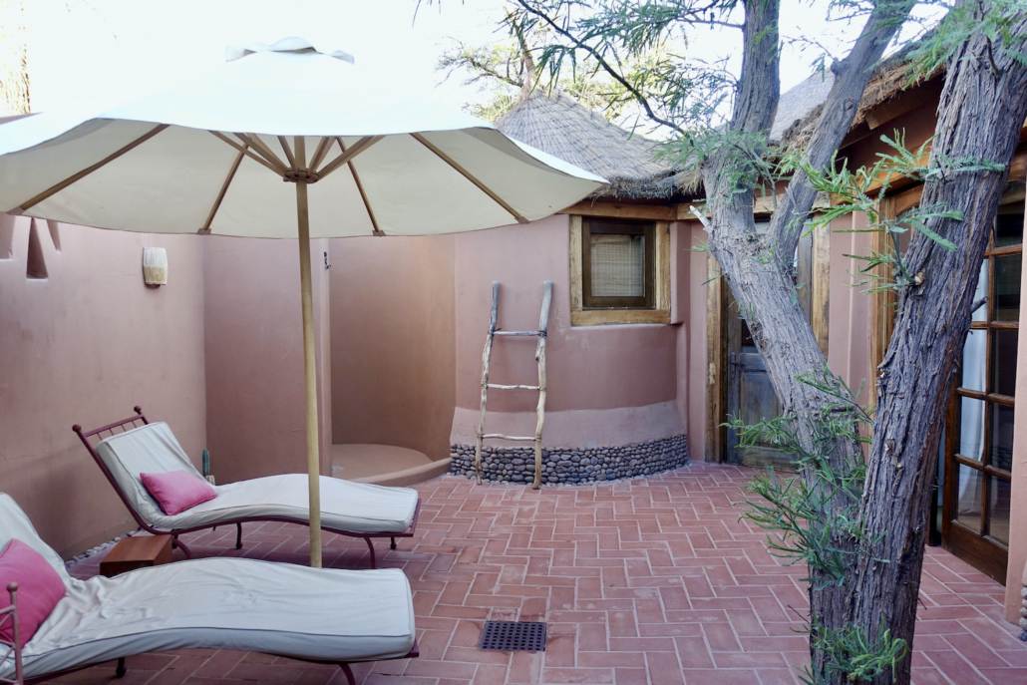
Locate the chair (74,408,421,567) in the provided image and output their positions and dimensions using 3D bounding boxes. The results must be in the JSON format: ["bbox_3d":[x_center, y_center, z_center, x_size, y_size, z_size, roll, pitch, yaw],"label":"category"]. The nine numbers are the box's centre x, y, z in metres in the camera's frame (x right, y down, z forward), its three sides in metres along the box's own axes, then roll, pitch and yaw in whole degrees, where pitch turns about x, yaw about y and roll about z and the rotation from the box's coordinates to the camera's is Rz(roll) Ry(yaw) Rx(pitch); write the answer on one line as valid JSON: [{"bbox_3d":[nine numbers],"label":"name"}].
[{"bbox_3d":[-1.392,0.851,3.885,1.710,0.910,0.700,0,2,-5],"label":"chair"}]

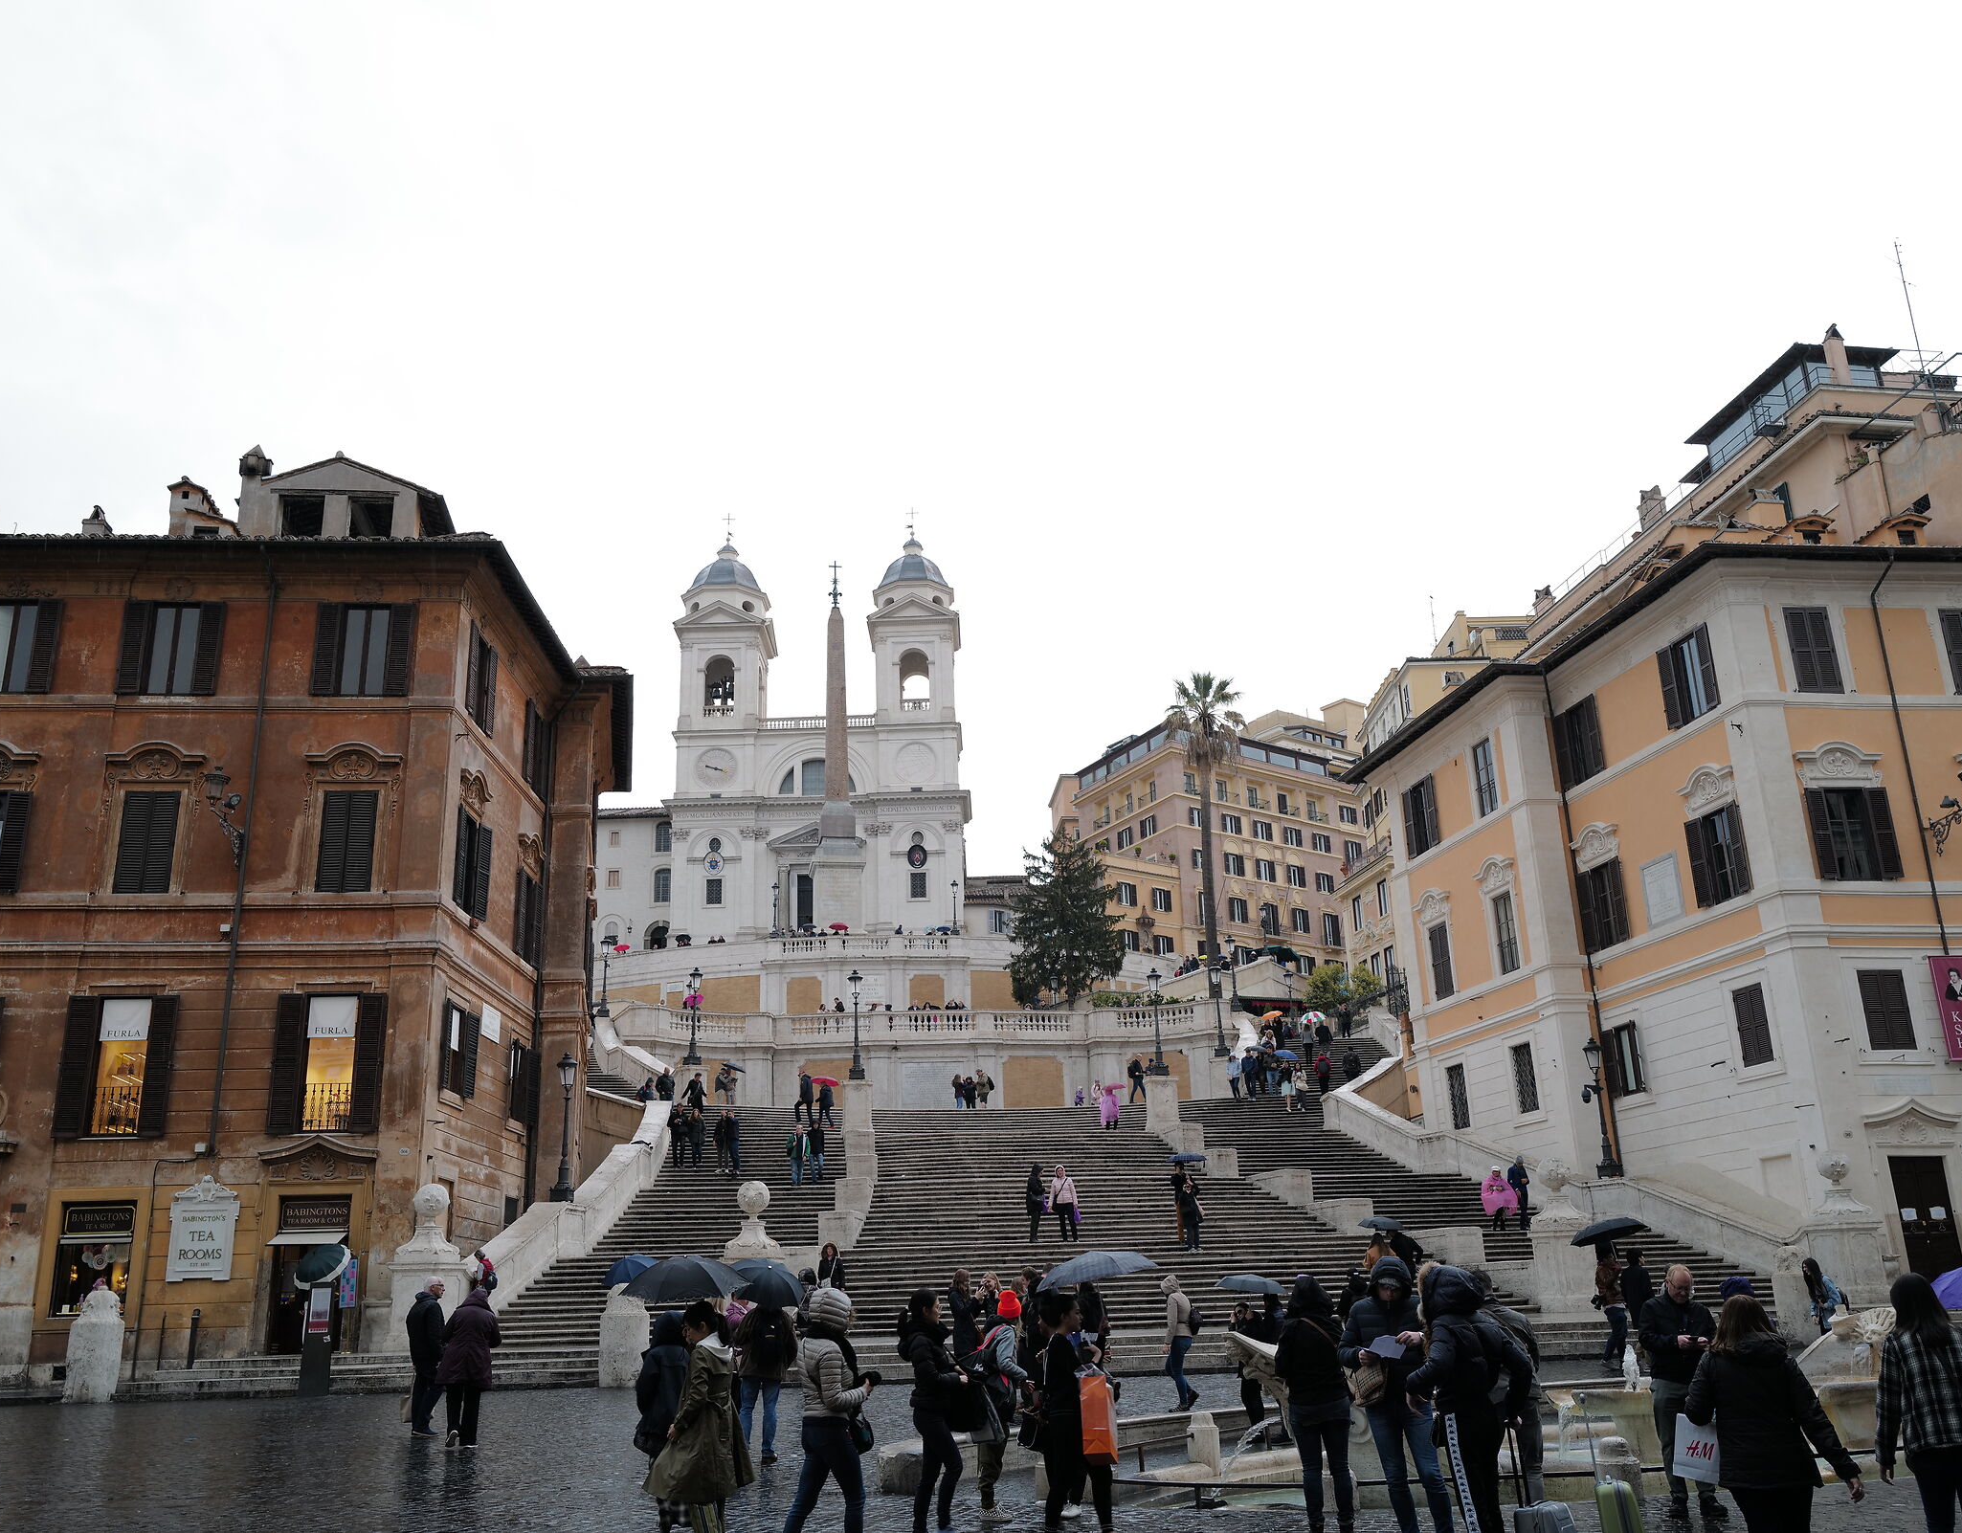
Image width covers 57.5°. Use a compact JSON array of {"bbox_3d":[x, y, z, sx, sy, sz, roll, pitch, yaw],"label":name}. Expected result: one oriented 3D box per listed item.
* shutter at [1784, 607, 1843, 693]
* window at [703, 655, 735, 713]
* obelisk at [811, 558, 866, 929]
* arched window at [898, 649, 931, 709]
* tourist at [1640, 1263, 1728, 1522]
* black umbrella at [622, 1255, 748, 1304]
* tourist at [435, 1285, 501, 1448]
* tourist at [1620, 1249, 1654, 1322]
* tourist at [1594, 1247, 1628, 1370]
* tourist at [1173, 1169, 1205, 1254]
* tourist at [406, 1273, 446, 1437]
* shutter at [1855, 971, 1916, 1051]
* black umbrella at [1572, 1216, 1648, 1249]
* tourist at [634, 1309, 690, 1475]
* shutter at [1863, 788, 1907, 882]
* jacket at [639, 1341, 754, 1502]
[{"bbox_3d":[17.881,-2.527,38.416,1.013,1.993,0.100,0,-18,-7],"label":"shutter"},{"bbox_3d":[-22.136,-6.900,150.982,2.729,5.178,0.600,-2,-18,0],"label":"window"},{"bbox_3d":[-9.499,0.225,120.483,3.700,29.936,3.700,-2,-18,0],"label":"obelisk"},{"bbox_3d":[-5.672,-7.437,152.659,2.759,5.569,0.600,-2,-18,0],"label":"arched window"},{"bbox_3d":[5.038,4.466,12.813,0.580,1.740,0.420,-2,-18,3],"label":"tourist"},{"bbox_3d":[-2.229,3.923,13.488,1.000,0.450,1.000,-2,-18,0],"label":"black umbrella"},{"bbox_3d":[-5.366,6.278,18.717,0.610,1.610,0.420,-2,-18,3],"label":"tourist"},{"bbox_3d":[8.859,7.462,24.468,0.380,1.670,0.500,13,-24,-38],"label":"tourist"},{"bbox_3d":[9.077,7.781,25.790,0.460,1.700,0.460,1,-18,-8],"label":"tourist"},{"bbox_3d":[4.348,9.366,37.817,0.600,1.720,0.480,-3,-18,3],"label":"tourist"},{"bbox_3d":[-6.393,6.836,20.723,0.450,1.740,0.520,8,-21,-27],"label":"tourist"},{"bbox_3d":[20.910,5.625,41.210,1.070,1.850,0.080,0,-18,-4],"label":"shutter"},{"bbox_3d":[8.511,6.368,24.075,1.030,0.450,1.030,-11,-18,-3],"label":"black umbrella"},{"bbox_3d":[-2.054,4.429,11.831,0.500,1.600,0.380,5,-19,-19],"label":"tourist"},{"bbox_3d":[21.509,1.594,42.532,0.550,2.180,0.070,0,-18,-4],"label":"shutter"},{"bbox_3d":[-1.820,4.225,11.578,0.600,1.050,0.520,-8,-19,20],"label":"jacket"}]

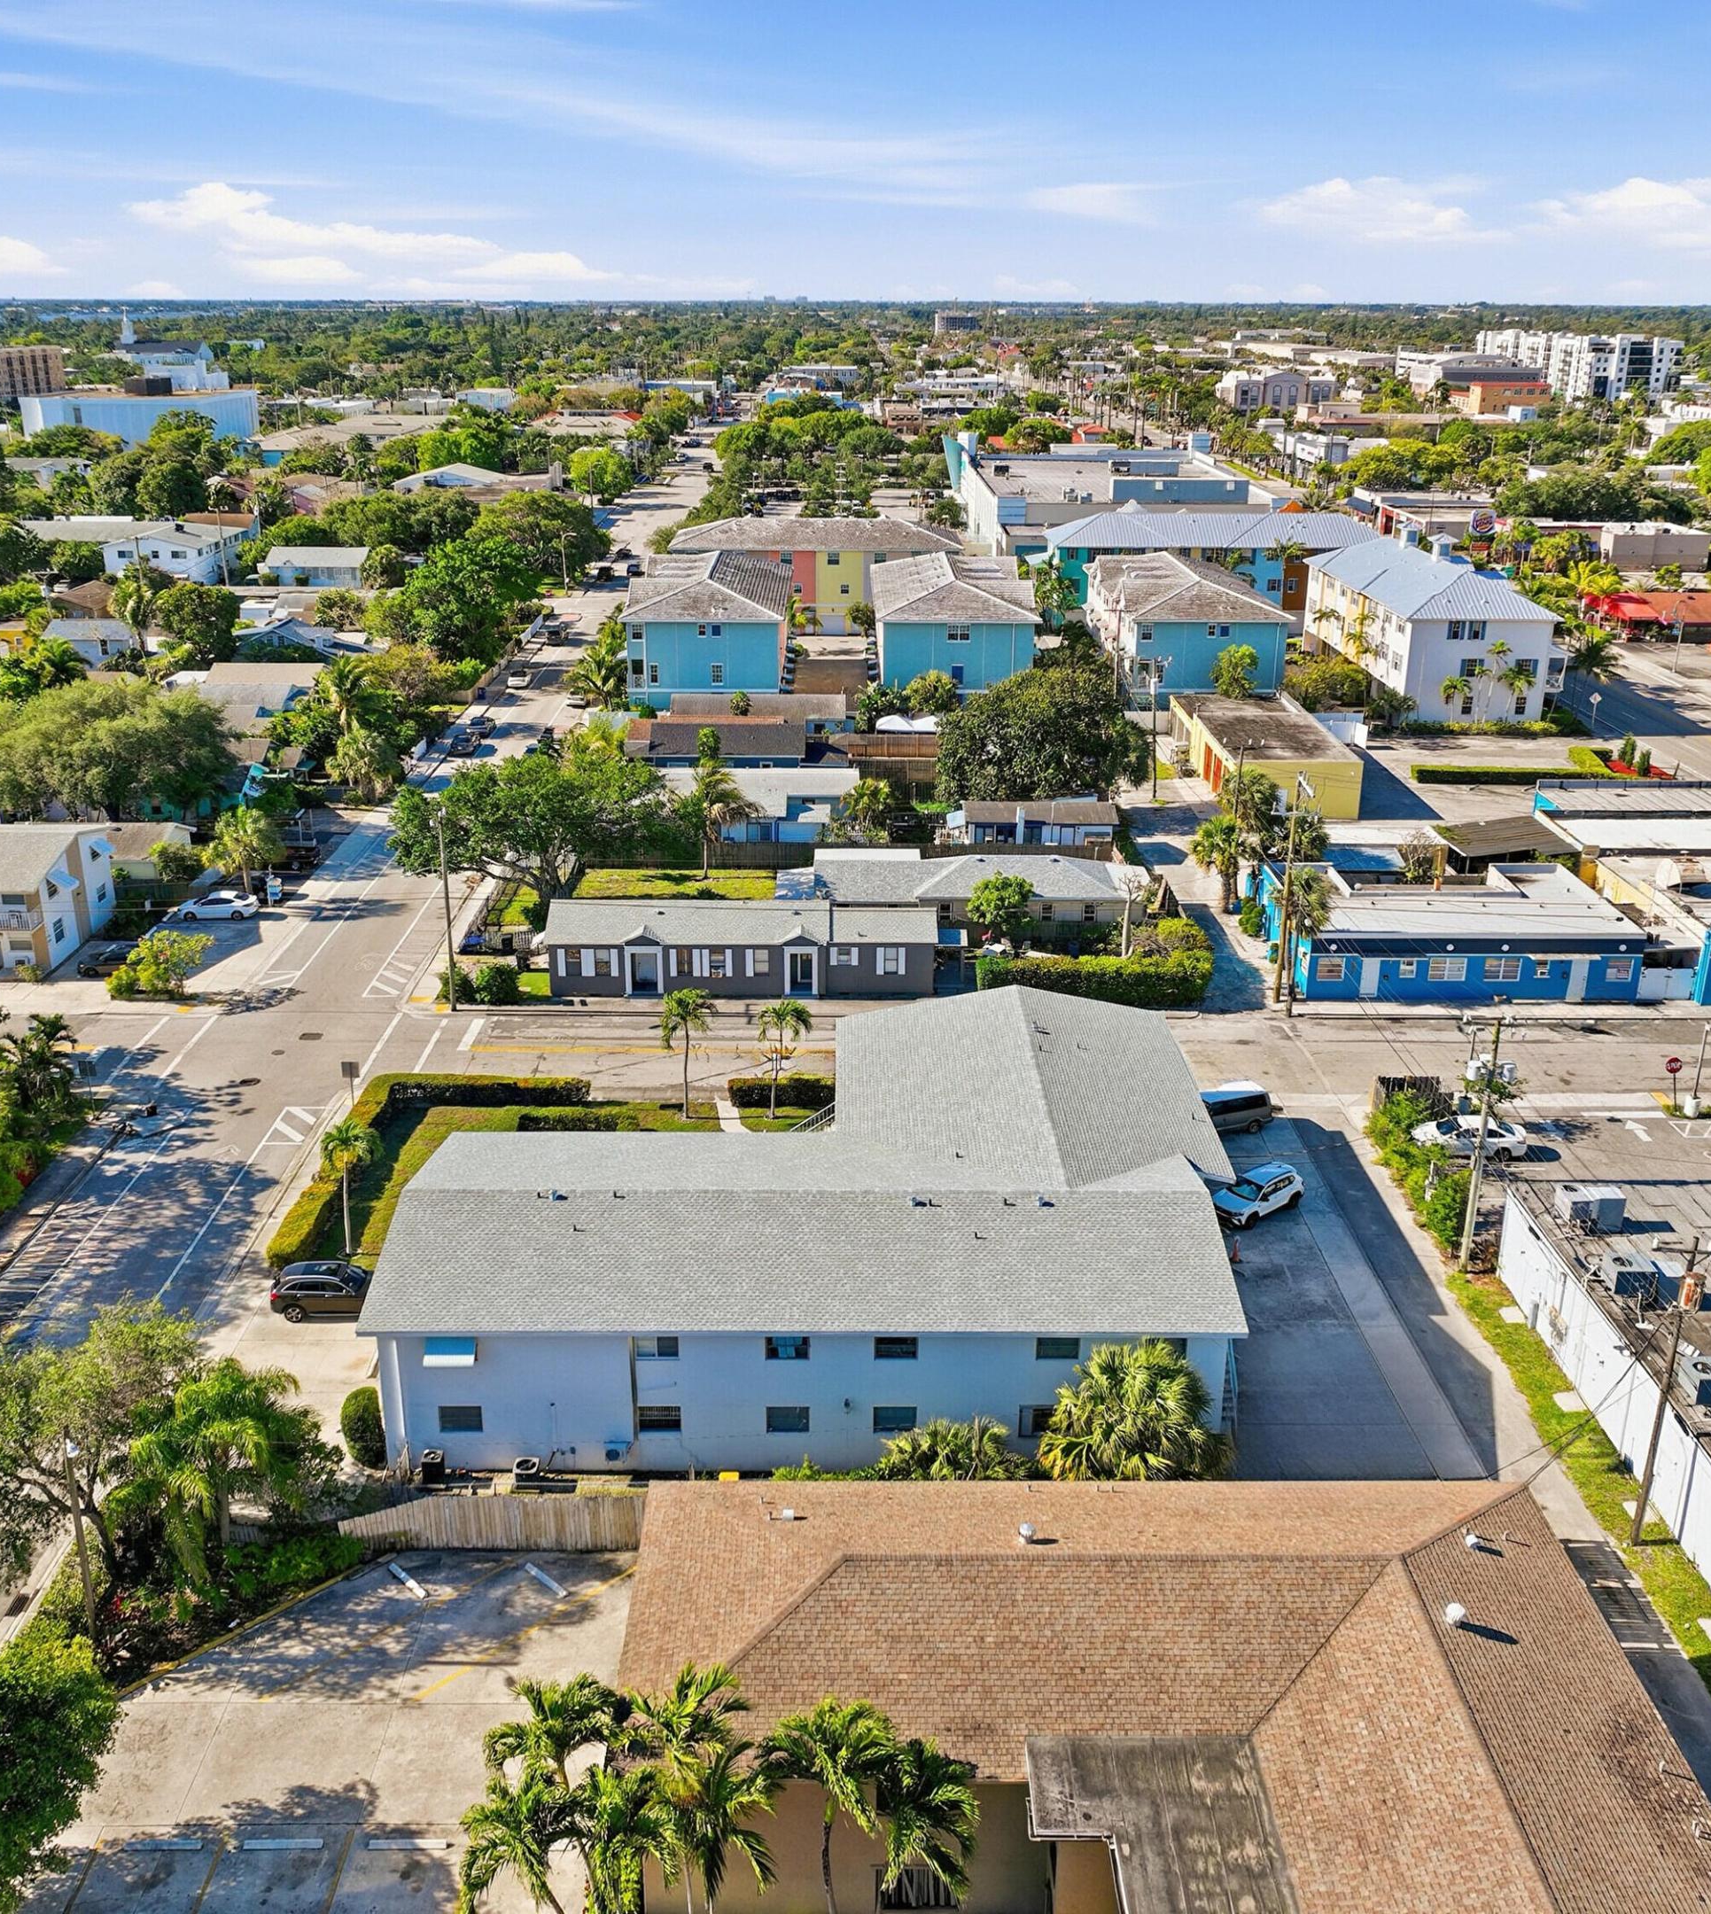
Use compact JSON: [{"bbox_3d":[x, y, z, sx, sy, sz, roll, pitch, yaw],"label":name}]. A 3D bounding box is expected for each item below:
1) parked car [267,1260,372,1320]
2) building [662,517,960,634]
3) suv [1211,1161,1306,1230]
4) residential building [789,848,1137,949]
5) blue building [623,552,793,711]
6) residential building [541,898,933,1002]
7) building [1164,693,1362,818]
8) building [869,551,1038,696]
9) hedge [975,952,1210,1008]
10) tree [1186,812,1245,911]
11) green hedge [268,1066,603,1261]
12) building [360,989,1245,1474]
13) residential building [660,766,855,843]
[{"bbox_3d":[-18.993,12.218,64.920,4.700,1.660,1.900,0,20,0],"label":"parked car"},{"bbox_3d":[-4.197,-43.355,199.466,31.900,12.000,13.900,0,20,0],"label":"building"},{"bbox_3d":[16.399,9.526,72.025,4.450,1.640,1.840,-15,25,-36],"label":"suv"},{"bbox_3d":[6.685,-3.808,104.977,19.581,3.652,8.725,0,20,0],"label":"residential building"},{"bbox_3d":[-13.086,-31.161,166.661,14.100,11.100,31.800,0,20,0],"label":"blue building"},{"bbox_3d":[-5.943,-1.006,95.423,20.400,4.300,7.200,0,20,0],"label":"residential building"},{"bbox_3d":[30.447,-15.478,133.693,9.800,4.300,22.200,0,20,0],"label":"building"},{"bbox_3d":[8.814,-31.114,166.740,14.300,11.100,31.800,0,20,0],"label":"building"},{"bbox_3d":[12.543,1.198,94.228,12.327,1.776,2.536,0,20,0],"label":"hedge"},{"bbox_3d":[21.770,-5.575,106.579,3.500,6.200,3.300,0,20,0],"label":"tree"},{"bbox_3d":[-16.835,8.723,73.618,10.300,1.200,16.000,0,20,0],"label":"green hedge"},{"bbox_3d":[-0.781,8.856,66.898,29.100,6.700,25.800,0,20,0],"label":"building"},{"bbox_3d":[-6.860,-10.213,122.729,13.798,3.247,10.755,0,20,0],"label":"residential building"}]

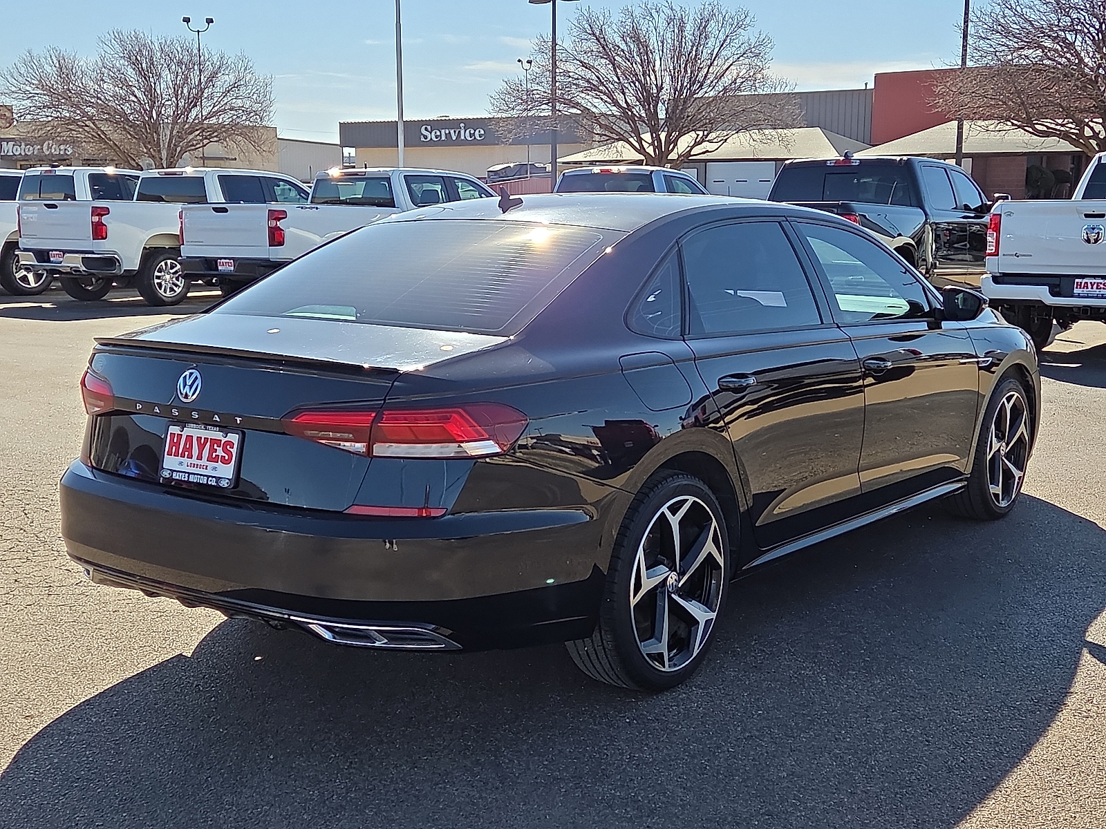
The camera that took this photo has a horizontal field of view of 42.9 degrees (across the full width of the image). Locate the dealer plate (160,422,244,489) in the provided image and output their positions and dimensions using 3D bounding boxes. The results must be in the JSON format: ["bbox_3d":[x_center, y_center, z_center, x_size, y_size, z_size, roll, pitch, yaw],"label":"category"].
[{"bbox_3d":[-0.961,0.113,3.824,0.312,0.165,0.020,6,-3,37],"label":"dealer plate"}]

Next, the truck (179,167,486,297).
[{"bbox_3d":[-2.044,-2.336,18.721,2.060,1.920,5.885,6,11,40],"label":"truck"}]

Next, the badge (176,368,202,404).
[{"bbox_3d":[-0.977,-0.077,3.778,0.096,0.096,0.015,6,-5,37],"label":"badge"}]

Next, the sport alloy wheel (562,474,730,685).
[{"bbox_3d":[0.286,0.491,4.249,0.240,0.665,0.665,6,10,37],"label":"sport alloy wheel"}]

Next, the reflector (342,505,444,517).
[{"bbox_3d":[-0.396,0.244,3.530,0.275,0.030,0.045,2,9,17],"label":"reflector"}]

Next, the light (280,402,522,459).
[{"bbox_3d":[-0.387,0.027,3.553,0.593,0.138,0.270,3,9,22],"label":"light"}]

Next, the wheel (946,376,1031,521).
[{"bbox_3d":[1.978,0.148,6.458,0.240,0.665,0.665,6,10,37],"label":"wheel"}]

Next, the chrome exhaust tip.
[{"bbox_3d":[-0.456,0.559,3.594,0.460,0.068,0.090,3,9,22],"label":"chrome exhaust tip"}]

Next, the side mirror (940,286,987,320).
[{"bbox_3d":[1.667,-0.451,5.672,0.205,0.143,0.135,6,10,37],"label":"side mirror"}]

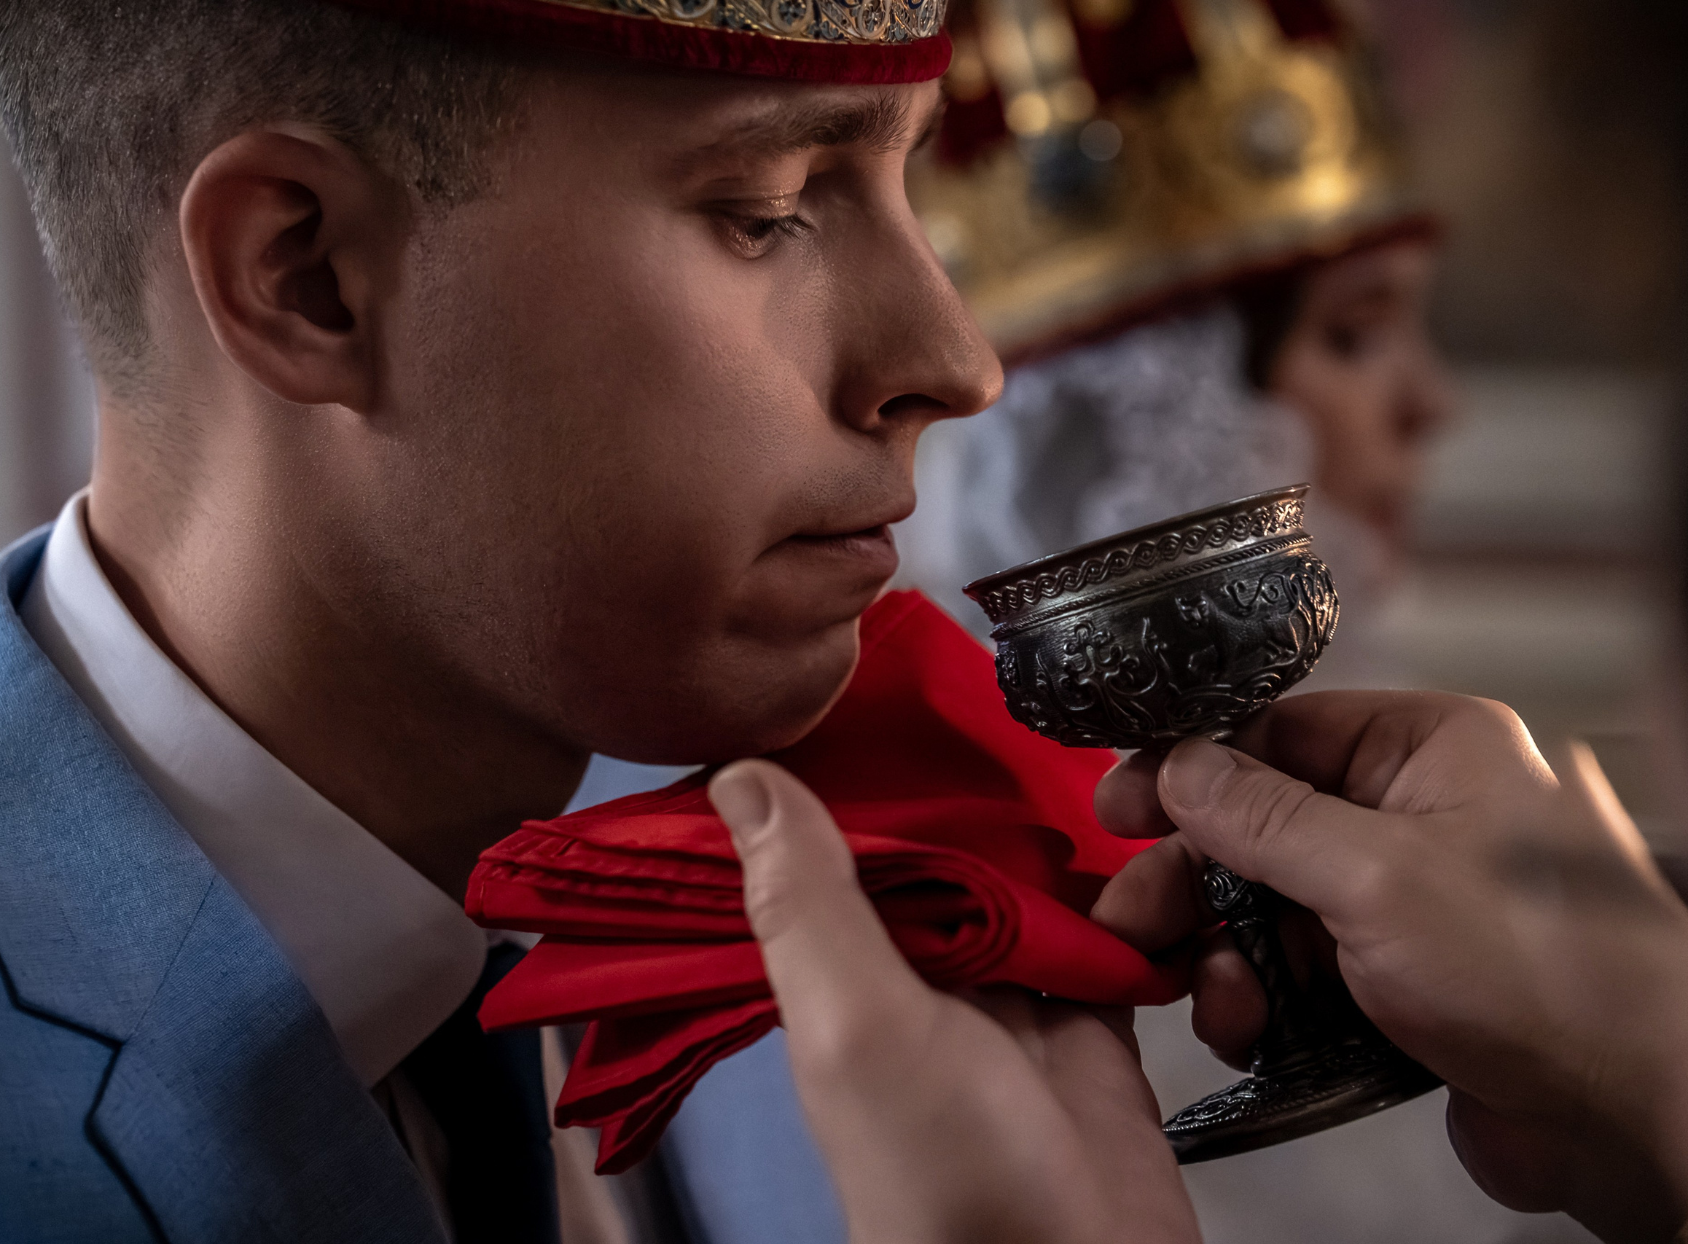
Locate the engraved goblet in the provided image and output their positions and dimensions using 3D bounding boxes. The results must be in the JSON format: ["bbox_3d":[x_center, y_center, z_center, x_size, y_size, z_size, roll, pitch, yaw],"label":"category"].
[{"bbox_3d":[0.082,0.045,0.810,0.079,0.132,0.079,-17,-3,0],"label":"engraved goblet"}]

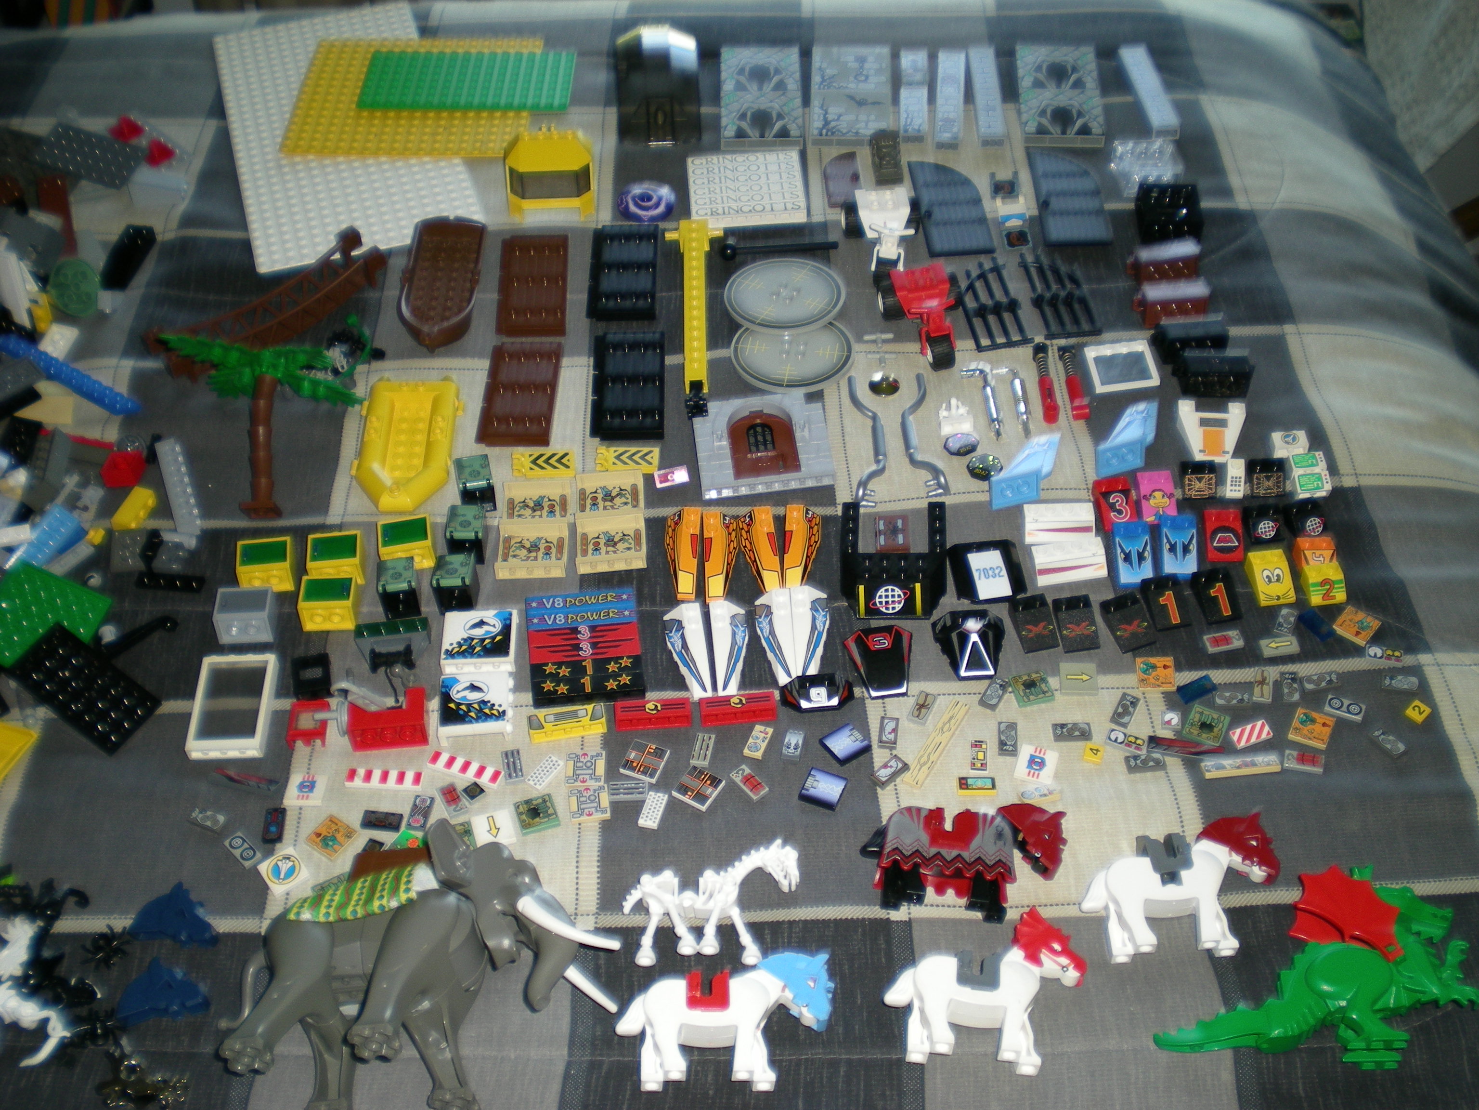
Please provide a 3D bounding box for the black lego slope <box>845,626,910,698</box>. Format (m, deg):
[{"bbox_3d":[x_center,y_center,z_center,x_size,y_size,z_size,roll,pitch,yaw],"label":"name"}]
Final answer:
[{"bbox_3d":[0.064,0.048,0.719,0.032,0.010,0.031,-6,50,-5],"label":"black lego slope"}]

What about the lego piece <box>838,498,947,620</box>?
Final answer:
[{"bbox_3d":[0.071,0.003,0.745,0.048,0.011,0.064,1,49,3],"label":"lego piece"}]

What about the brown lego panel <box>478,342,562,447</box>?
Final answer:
[{"bbox_3d":[-0.112,-0.083,0.827,0.039,0.009,0.072,0,49,1],"label":"brown lego panel"}]

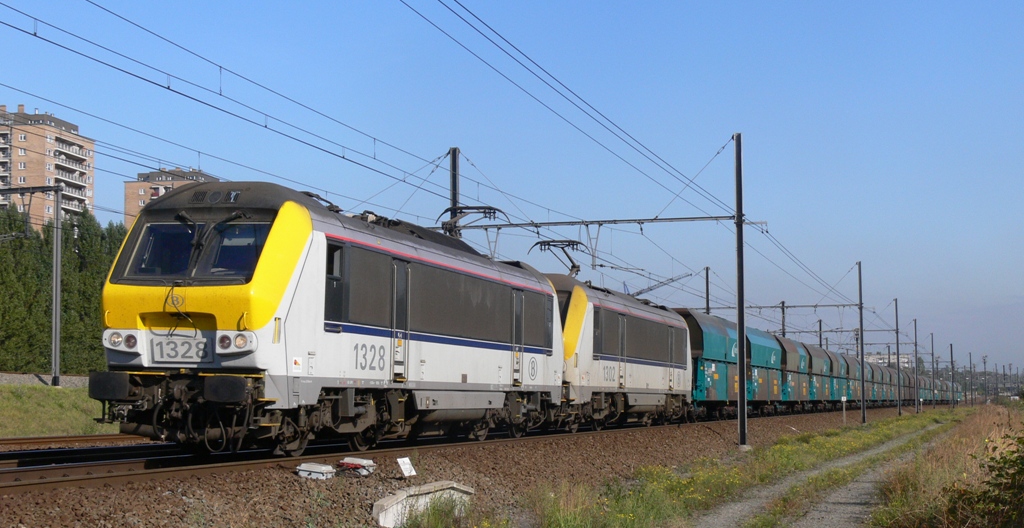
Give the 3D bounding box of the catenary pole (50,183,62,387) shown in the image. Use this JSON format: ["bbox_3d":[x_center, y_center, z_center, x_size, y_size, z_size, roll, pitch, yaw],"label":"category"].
[{"bbox_3d":[-17.746,0.816,64.662,0.220,7.860,0.220,-2,-5,16],"label":"catenary pole"}]

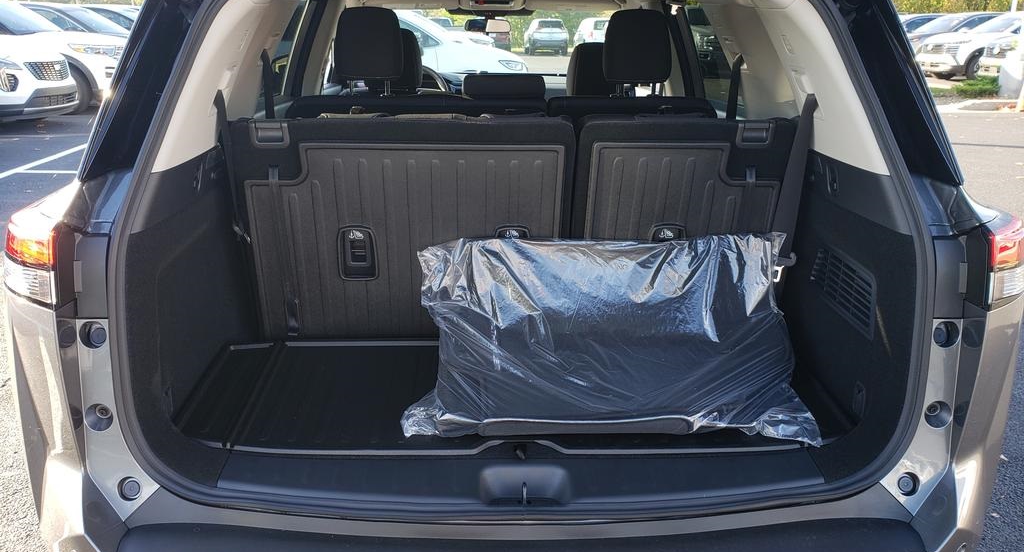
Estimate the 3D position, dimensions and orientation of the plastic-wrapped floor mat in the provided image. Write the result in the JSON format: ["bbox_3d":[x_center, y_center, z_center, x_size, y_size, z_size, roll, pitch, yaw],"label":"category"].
[{"bbox_3d":[0.193,0.126,1.550,0.740,0.400,0.100,0,-23,0],"label":"plastic-wrapped floor mat"}]

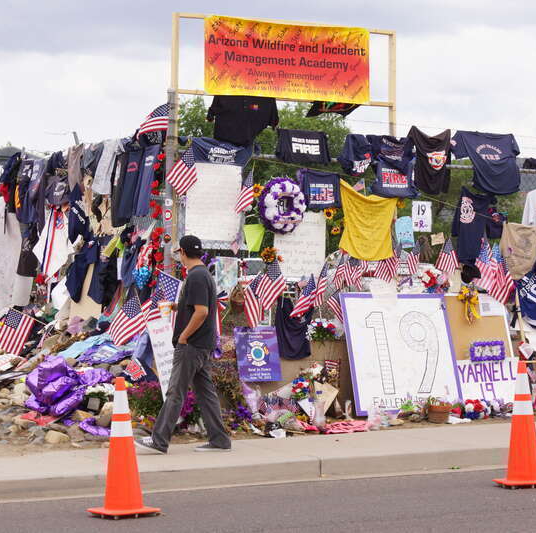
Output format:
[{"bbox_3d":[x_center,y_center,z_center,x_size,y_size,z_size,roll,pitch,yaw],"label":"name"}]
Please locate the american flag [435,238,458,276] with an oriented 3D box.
[{"bbox_3d":[1.715,-0.086,17.500,0.230,0.370,0.100,1,1,-28],"label":"american flag"}]

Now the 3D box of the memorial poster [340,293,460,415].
[{"bbox_3d":[1.271,0.831,17.350,1.155,1.170,0.040,0,-17,-26],"label":"memorial poster"}]

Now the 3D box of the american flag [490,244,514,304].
[{"bbox_3d":[2.381,0.081,18.500,0.260,0.600,0.140,1,0,-24],"label":"american flag"}]

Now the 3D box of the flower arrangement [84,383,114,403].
[{"bbox_3d":[-1.494,1.120,16.200,0.290,0.200,0.260,1,0,-24],"label":"flower arrangement"}]

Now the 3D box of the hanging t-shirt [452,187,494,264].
[{"bbox_3d":[2.060,-0.413,18.350,0.520,0.780,0.160,1,0,-30],"label":"hanging t-shirt"}]

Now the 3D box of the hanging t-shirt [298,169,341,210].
[{"bbox_3d":[0.478,-0.714,16.900,0.400,0.390,0.070,1,1,-28],"label":"hanging t-shirt"}]

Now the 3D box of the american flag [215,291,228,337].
[{"bbox_3d":[-0.444,0.418,16.216,0.169,0.409,0.100,0,-1,-28],"label":"american flag"}]

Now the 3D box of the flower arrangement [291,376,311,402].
[{"bbox_3d":[0.296,1.112,16.600,0.200,0.240,0.180,1,0,-30],"label":"flower arrangement"}]

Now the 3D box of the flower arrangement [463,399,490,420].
[{"bbox_3d":[1.946,1.334,17.000,0.260,0.210,0.220,0,0,-32],"label":"flower arrangement"}]

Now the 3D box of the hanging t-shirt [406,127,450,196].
[{"bbox_3d":[1.595,-1.053,18.100,0.520,0.690,0.160,1,0,-30],"label":"hanging t-shirt"}]

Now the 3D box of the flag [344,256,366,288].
[{"bbox_3d":[0.829,0.057,17.262,0.183,0.303,0.100,0,-1,-28],"label":"flag"}]

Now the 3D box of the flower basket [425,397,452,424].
[{"bbox_3d":[1.600,1.352,17.100,0.250,0.260,0.250,1,0,0],"label":"flower basket"}]

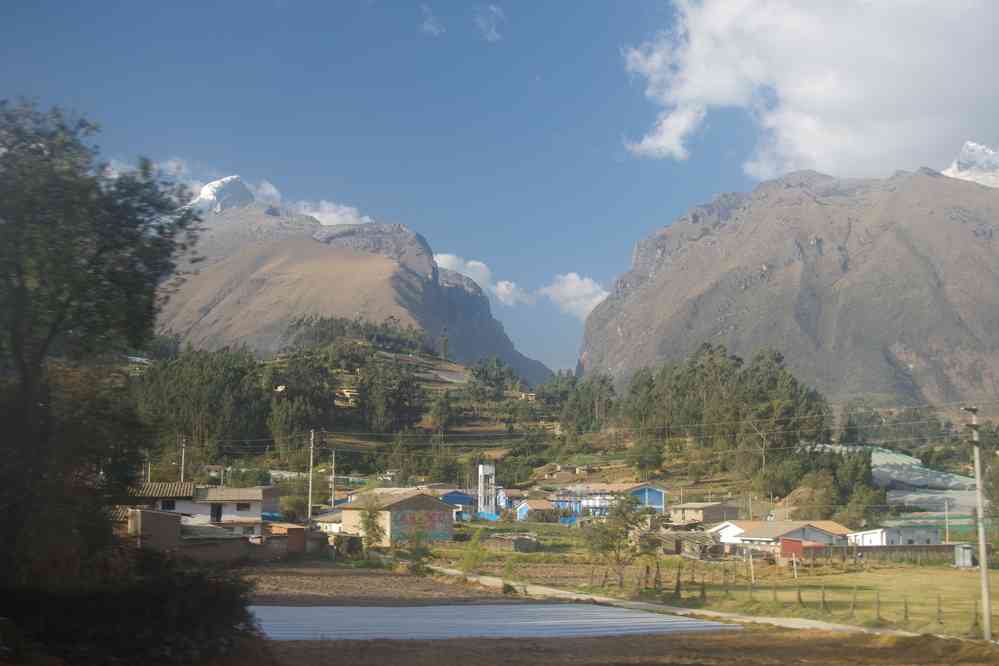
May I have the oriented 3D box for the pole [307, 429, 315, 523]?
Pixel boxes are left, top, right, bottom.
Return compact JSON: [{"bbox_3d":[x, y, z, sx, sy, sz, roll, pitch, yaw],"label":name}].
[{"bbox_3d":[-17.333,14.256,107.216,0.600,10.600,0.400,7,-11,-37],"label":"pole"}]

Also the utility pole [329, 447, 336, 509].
[{"bbox_3d":[-17.766,16.317,124.616,0.400,8.000,0.400,0,-9,0],"label":"utility pole"}]

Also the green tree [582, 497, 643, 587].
[{"bbox_3d":[7.084,12.750,71.439,3.700,5.700,3.700,0,-9,0],"label":"green tree"}]

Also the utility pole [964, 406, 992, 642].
[{"bbox_3d":[22.171,8.781,53.899,0.900,10.600,0.400,7,-11,-37],"label":"utility pole"}]

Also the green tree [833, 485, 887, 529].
[{"bbox_3d":[54.990,26.720,178.550,7.640,6.970,7.260,-3,-9,17],"label":"green tree"}]

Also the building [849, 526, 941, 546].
[{"bbox_3d":[48.590,25.840,143.270,8.200,3.450,6.500,3,-10,-19],"label":"building"}]

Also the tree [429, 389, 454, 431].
[{"bbox_3d":[-18.910,25.650,381.080,8.210,13.760,7.800,0,-9,-3],"label":"tree"}]

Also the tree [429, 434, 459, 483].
[{"bbox_3d":[-12.590,28.400,262.860,6.530,11.000,6.210,0,-9,-3],"label":"tree"}]

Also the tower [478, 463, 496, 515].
[{"bbox_3d":[-1.980,26.030,192.690,2.250,8.850,2.250,3,-10,-21],"label":"tower"}]

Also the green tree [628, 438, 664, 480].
[{"bbox_3d":[30.900,26.660,245.690,7.280,8.810,6.920,-1,-9,7],"label":"green tree"}]

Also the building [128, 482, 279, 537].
[{"bbox_3d":[-31.776,19.192,124.721,14.300,6.200,6.600,1,-9,-6],"label":"building"}]

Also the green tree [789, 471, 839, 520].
[{"bbox_3d":[52.540,27.520,195.690,7.840,8.810,7.440,-2,-9,15],"label":"green tree"}]

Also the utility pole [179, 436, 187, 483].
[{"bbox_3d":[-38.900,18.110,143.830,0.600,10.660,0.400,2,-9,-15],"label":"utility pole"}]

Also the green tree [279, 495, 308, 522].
[{"bbox_3d":[-21.198,18.780,120.339,3.100,4.400,3.100,0,-9,0],"label":"green tree"}]

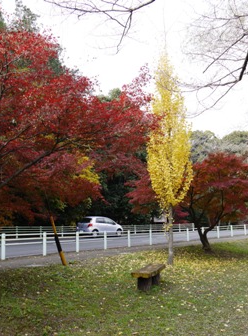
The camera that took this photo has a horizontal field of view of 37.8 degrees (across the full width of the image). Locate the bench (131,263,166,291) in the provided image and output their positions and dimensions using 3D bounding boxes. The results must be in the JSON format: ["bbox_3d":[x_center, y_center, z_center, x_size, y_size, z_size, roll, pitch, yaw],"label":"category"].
[{"bbox_3d":[0.639,2.561,8.507,0.420,0.390,1.650,-4,-8,18],"label":"bench"}]

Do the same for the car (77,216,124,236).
[{"bbox_3d":[-1.800,4.620,28.400,1.690,1.520,3.750,-9,-11,44],"label":"car"}]

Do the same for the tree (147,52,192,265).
[{"bbox_3d":[1.573,-0.506,12.894,1.600,7.633,1.600,-1,-8,0],"label":"tree"}]

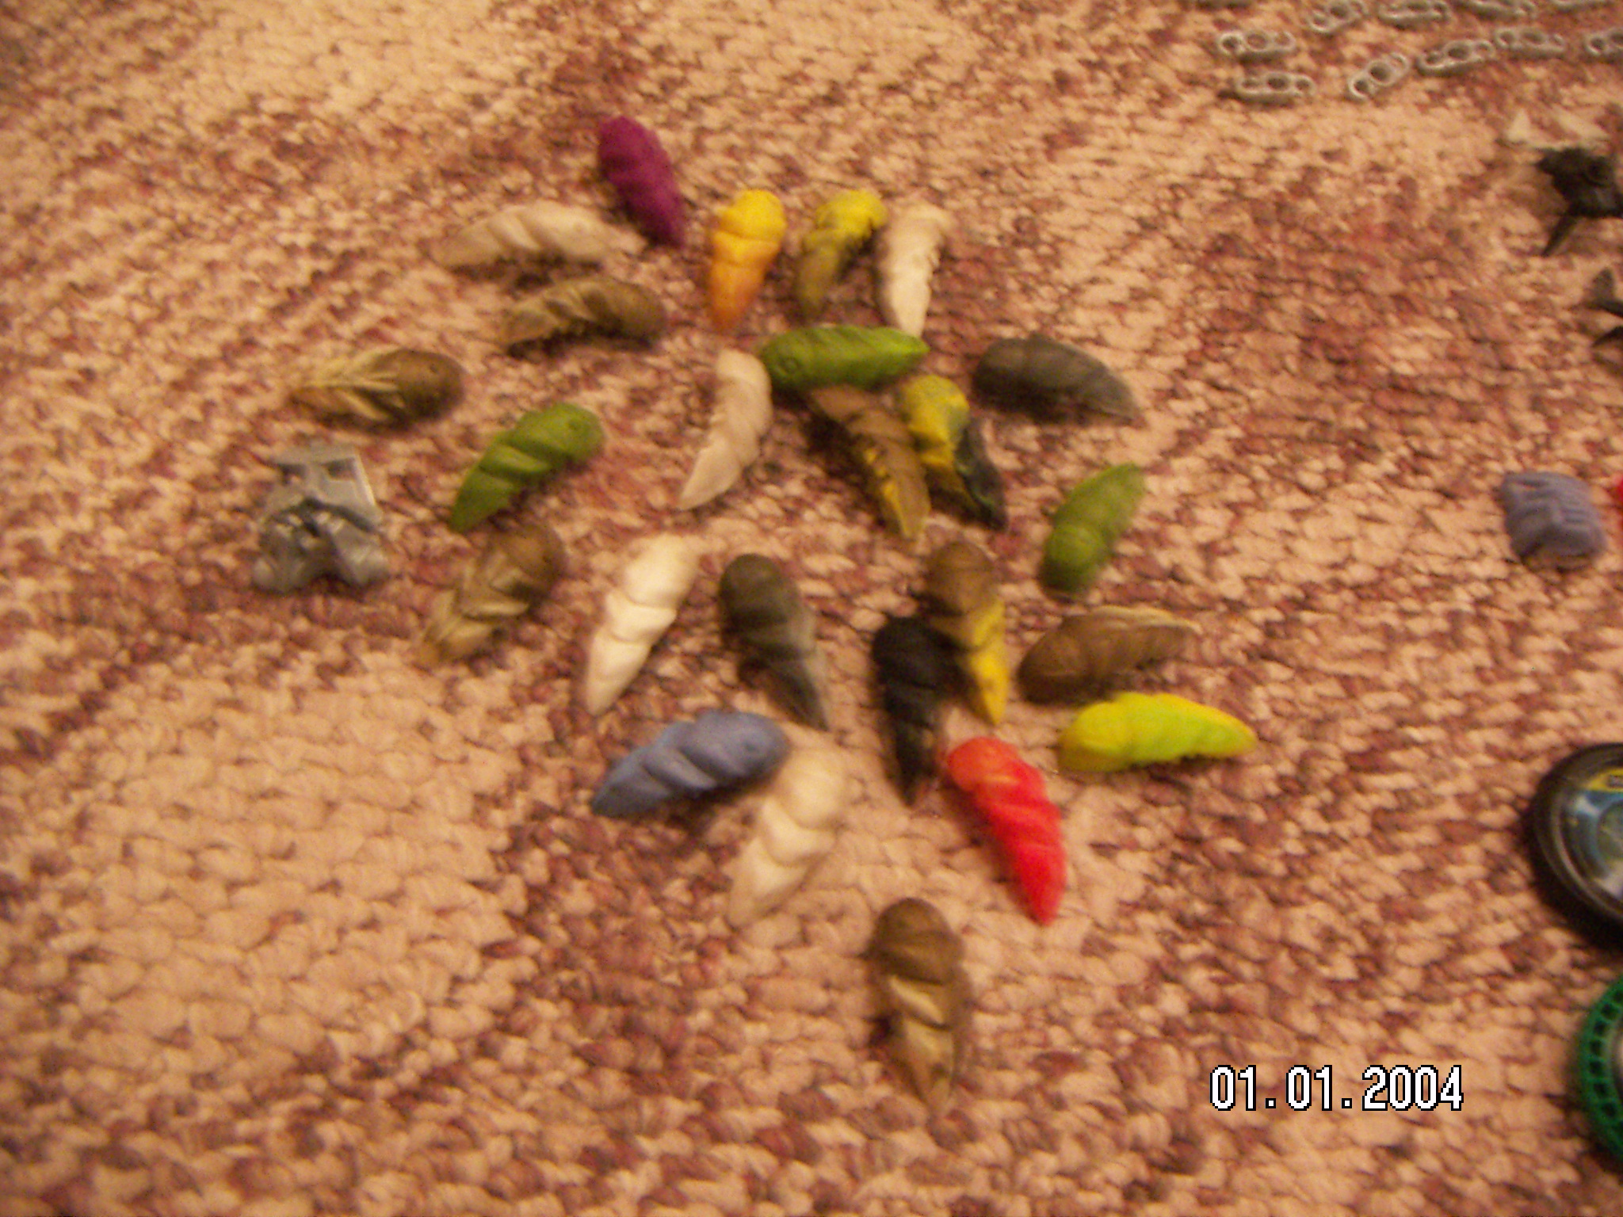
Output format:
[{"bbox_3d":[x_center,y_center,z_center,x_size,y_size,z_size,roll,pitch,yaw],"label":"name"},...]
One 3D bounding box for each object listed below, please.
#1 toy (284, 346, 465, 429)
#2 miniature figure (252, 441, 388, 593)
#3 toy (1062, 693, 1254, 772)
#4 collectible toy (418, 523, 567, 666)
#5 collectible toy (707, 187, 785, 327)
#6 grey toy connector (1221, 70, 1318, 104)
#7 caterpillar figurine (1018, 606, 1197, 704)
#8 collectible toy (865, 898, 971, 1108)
[{"bbox_3d":[-0.115,-0.058,0.445,0.046,0.015,0.017,1,60,0],"label":"toy"},{"bbox_3d":[-0.120,-0.022,0.412,0.030,0.015,0.037,-6,64,-7],"label":"miniature figure"},{"bbox_3d":[0.082,0.030,0.398,0.047,0.016,0.018,-3,64,-5],"label":"toy"},{"bbox_3d":[-0.077,-0.003,0.404,0.019,0.016,0.046,34,66,13],"label":"collectible toy"},{"bbox_3d":[-0.018,-0.093,0.454,0.019,0.016,0.047,14,63,3],"label":"collectible toy"},{"bbox_3d":[0.139,-0.157,0.511,0.024,0.004,0.008,2,60,1],"label":"grey toy connector"},{"bbox_3d":[0.078,0.012,0.442,0.052,0.015,0.017,-21,60,-12],"label":"caterpillar figurine"},{"bbox_3d":[0.024,0.085,0.364,0.018,0.015,0.045,-6,60,-4],"label":"collectible toy"}]

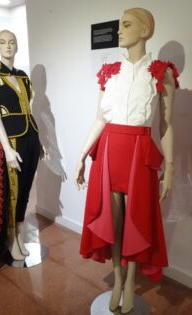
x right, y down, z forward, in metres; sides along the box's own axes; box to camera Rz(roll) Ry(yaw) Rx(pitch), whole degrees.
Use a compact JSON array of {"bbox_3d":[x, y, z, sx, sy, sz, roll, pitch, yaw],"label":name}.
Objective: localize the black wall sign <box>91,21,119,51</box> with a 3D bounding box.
[{"bbox_3d":[0.071,-0.966,2.313,0.293,0.197,0.010,12,17,43],"label":"black wall sign"}]

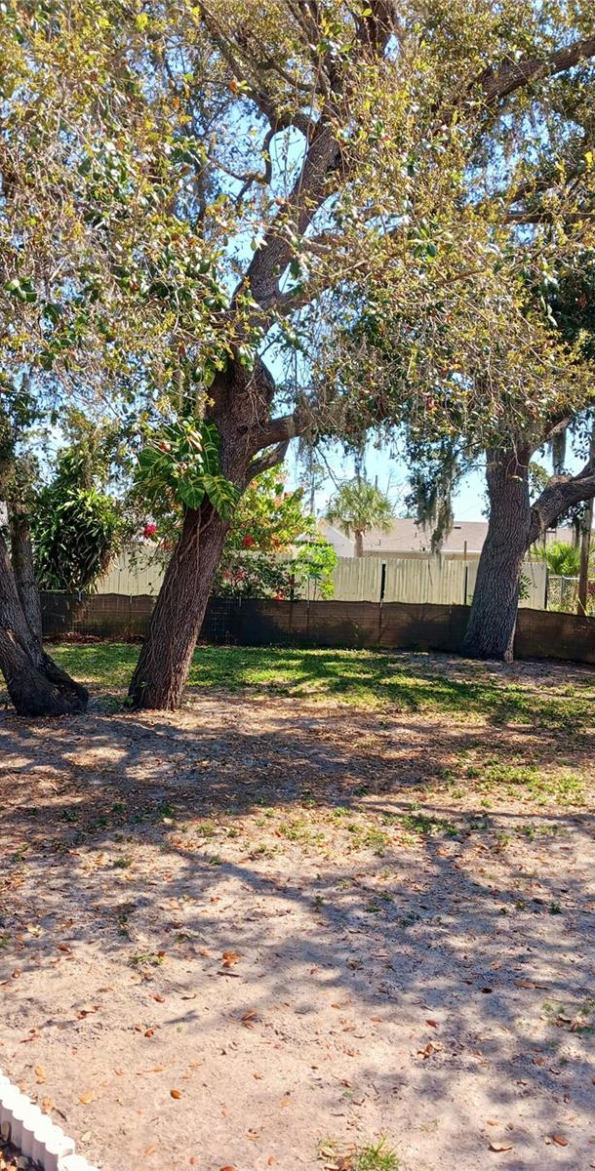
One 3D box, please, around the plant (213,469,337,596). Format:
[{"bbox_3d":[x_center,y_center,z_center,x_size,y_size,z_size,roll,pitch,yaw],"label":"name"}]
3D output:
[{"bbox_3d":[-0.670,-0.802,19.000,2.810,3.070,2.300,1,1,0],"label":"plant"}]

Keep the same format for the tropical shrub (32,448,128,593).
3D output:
[{"bbox_3d":[-4.326,-0.992,18.200,1.860,3.430,1.800,1,1,0],"label":"tropical shrub"}]

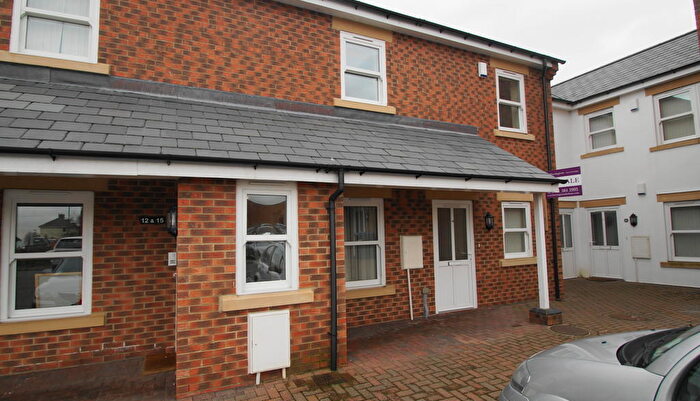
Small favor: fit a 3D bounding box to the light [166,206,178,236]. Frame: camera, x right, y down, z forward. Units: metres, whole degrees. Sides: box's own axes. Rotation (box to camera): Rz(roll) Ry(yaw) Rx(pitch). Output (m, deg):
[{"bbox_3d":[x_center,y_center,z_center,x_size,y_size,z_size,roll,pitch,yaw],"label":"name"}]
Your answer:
[{"bbox_3d":[-2.316,0.276,4.591,0.165,0.380,0.190,1,-4,-25],"label":"light"}]

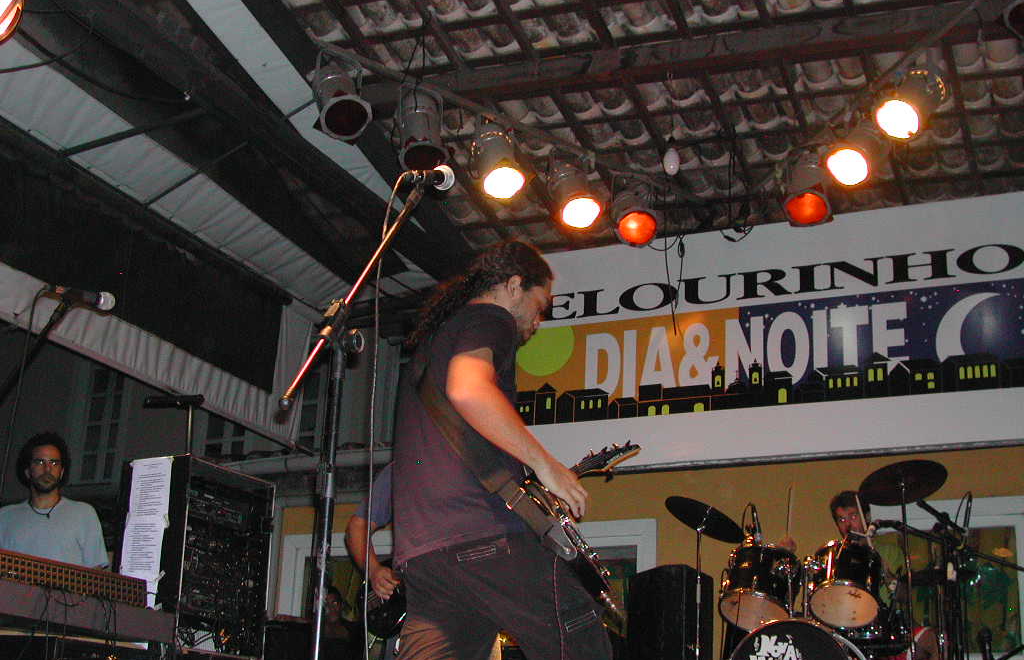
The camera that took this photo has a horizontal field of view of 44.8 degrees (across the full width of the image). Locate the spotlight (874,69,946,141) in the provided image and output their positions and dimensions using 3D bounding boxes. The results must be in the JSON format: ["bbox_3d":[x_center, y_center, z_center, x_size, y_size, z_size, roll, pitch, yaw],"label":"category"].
[{"bbox_3d":[1.797,-1.026,5.604,0.255,0.255,0.370,-11,27,45],"label":"spotlight"}]

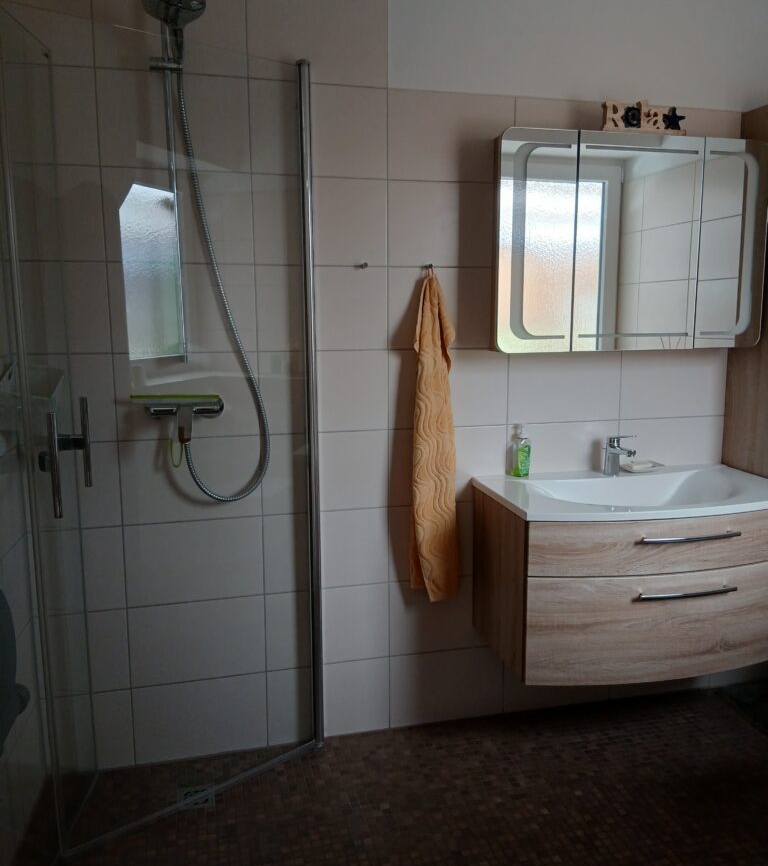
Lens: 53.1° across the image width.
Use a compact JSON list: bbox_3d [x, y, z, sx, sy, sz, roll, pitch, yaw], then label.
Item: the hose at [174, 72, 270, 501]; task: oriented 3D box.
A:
[{"bbox_3d":[-0.450,-0.375,2.153,0.243,1.171,0.090,-3,9,-14],"label":"hose"}]

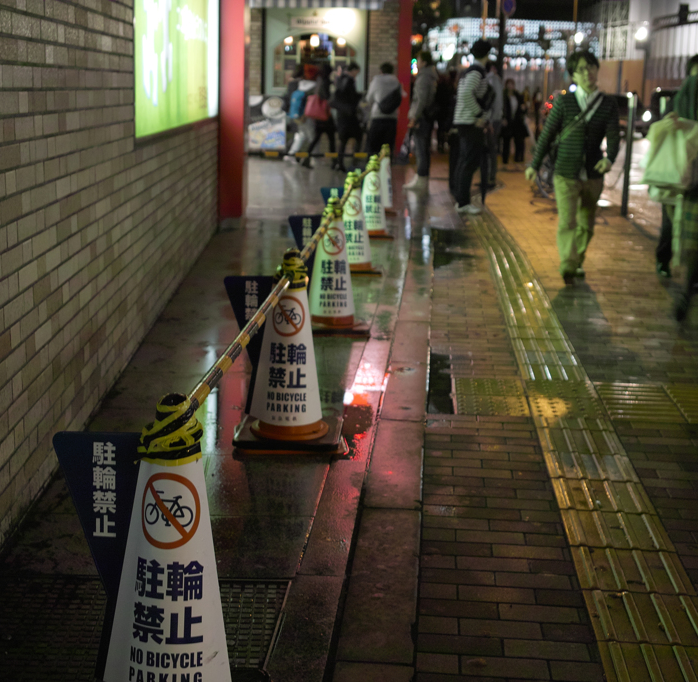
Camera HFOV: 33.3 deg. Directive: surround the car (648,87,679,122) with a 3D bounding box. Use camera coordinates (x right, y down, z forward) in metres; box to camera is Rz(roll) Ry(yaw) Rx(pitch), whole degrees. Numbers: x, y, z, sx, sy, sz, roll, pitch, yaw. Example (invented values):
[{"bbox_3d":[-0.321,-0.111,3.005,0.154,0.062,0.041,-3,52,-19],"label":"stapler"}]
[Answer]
[{"bbox_3d":[10.442,-7.365,38.032,1.720,1.500,4.400,5,13,15],"label":"car"}]

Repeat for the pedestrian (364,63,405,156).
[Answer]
[{"bbox_3d":[0.603,-3.650,18.920,0.560,1.700,0.400,1,12,0],"label":"pedestrian"}]

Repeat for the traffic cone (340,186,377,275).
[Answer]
[{"bbox_3d":[0.050,-0.848,8.244,0.380,0.710,0.380,2,12,0],"label":"traffic cone"}]

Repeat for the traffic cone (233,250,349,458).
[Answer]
[{"bbox_3d":[-0.192,0.012,4.272,0.400,0.715,0.400,2,12,2],"label":"traffic cone"}]

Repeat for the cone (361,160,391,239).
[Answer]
[{"bbox_3d":[0.215,-1.267,10.188,0.380,0.710,0.380,2,12,0],"label":"cone"}]

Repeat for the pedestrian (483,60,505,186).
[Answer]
[{"bbox_3d":[2.021,-2.940,15.820,0.360,1.680,0.450,-4,14,-24],"label":"pedestrian"}]

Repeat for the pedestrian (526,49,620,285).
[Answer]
[{"bbox_3d":[1.606,-1.223,8.185,0.620,1.600,0.450,2,12,4],"label":"pedestrian"}]

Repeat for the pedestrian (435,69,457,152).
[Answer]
[{"bbox_3d":[2.032,-4.733,24.080,0.480,1.661,0.380,2,12,0],"label":"pedestrian"}]

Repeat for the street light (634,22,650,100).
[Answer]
[{"bbox_3d":[11.132,-10.045,44.431,0.550,4.050,0.500,5,13,16],"label":"street light"}]

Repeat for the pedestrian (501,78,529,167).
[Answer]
[{"bbox_3d":[3.191,-4.197,22.033,0.520,1.580,0.360,2,12,3],"label":"pedestrian"}]

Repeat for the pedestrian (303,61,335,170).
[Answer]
[{"bbox_3d":[-0.465,-3.583,18.523,0.580,1.640,0.500,-4,13,-23],"label":"pedestrian"}]

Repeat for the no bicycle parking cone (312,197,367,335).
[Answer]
[{"bbox_3d":[-0.066,-0.413,6.261,0.390,0.710,0.390,1,12,0],"label":"no bicycle parking cone"}]

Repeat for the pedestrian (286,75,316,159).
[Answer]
[{"bbox_3d":[-0.798,-3.789,19.569,0.600,1.576,0.500,9,14,30],"label":"pedestrian"}]

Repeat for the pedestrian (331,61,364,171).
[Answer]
[{"bbox_3d":[-0.015,-3.433,17.896,0.500,1.640,0.500,3,12,6],"label":"pedestrian"}]

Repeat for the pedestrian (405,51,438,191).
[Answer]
[{"bbox_3d":[0.961,-2.849,15.072,0.420,1.760,0.500,2,12,0],"label":"pedestrian"}]

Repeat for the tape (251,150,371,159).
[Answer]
[{"bbox_3d":[-0.358,-1.893,11.850,1.362,0.050,0.045,-3,13,-22],"label":"tape"}]

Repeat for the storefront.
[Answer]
[{"bbox_3d":[-0.594,-4.859,22.224,2.100,2.600,0.600,1,12,-3],"label":"storefront"}]

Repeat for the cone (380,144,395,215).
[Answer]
[{"bbox_3d":[0.352,-1.685,12.122,0.380,0.710,0.380,0,12,-8],"label":"cone"}]

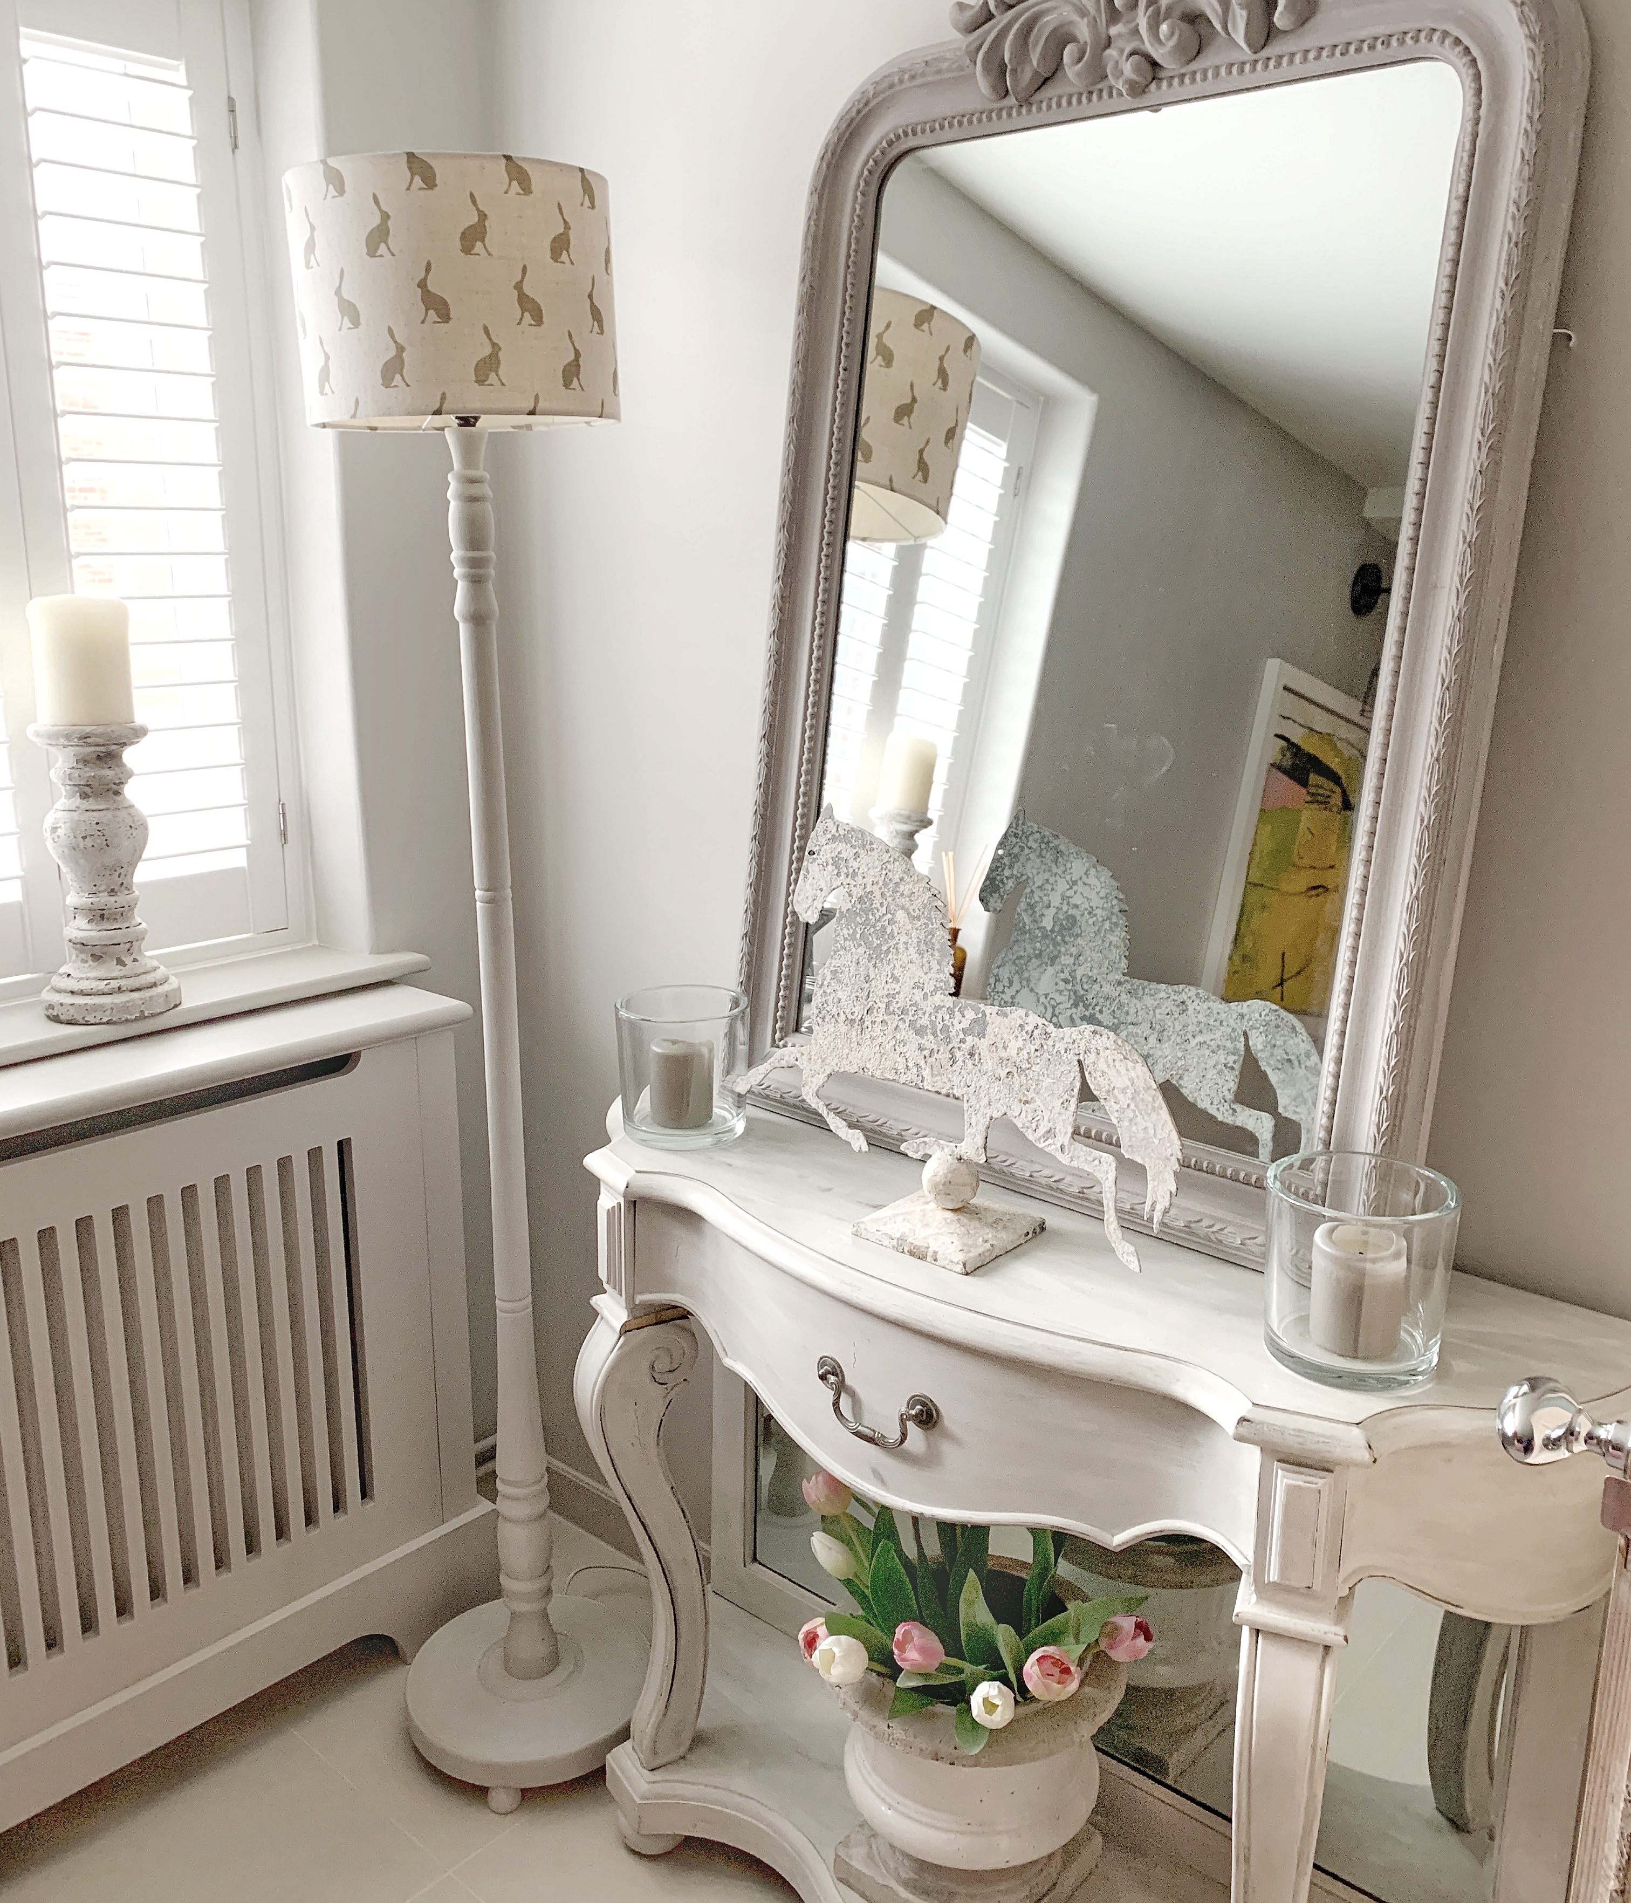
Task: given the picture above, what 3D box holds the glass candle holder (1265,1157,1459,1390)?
[{"bbox_3d":[0.400,0.234,1.206,0.134,0.132,0.134,0,14,0],"label":"glass candle holder"}]

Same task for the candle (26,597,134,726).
[{"bbox_3d":[-0.787,-0.310,1.754,0.100,0.131,0.100,13,19,42],"label":"candle"}]

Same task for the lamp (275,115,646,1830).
[{"bbox_3d":[-0.347,0.097,1.804,0.315,1.750,0.315,0,14,0],"label":"lamp"}]

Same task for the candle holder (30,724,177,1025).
[{"bbox_3d":[-0.790,-0.092,1.807,0.146,0.317,0.146,13,19,42],"label":"candle holder"}]

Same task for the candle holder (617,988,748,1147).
[{"bbox_3d":[-0.133,0.117,1.657,0.134,0.134,0.134,0,14,0],"label":"candle holder"}]

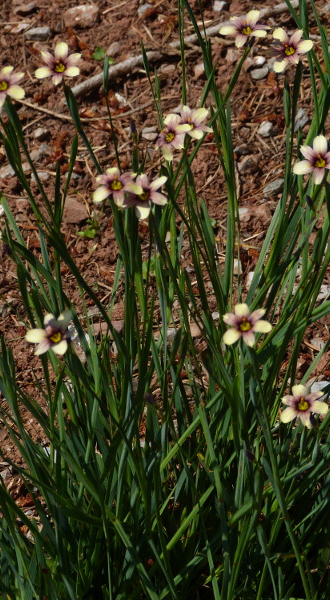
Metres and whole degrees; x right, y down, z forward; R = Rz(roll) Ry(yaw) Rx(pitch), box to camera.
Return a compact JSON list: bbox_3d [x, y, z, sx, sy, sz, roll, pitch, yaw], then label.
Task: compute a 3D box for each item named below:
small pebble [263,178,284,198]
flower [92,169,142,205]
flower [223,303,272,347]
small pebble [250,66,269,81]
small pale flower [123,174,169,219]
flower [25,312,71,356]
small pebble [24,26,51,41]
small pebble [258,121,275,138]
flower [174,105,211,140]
[{"bbox_3d":[0.069,-0.071,1.420,0.013,0.009,0.013,0,40,0],"label":"small pebble"},{"bbox_3d":[-0.025,-0.056,1.120,0.022,0.010,0.021,-1,81,-1],"label":"flower"},{"bbox_3d":[0.039,0.012,1.060,0.023,0.009,0.022,2,84,2],"label":"flower"},{"bbox_3d":[0.063,-0.152,1.500,0.012,0.007,0.009,0,40,0],"label":"small pebble"},{"bbox_3d":[-0.010,-0.051,1.115,0.023,0.010,0.023,-4,73,-5],"label":"small pale flower"},{"bbox_3d":[-0.056,0.017,1.100,0.024,0.010,0.024,7,68,8],"label":"flower"},{"bbox_3d":[-0.087,-0.182,1.530,0.018,0.009,0.011,0,40,0],"label":"small pebble"},{"bbox_3d":[0.066,-0.111,1.460,0.010,0.009,0.011,0,40,0],"label":"small pebble"},{"bbox_3d":[0.015,-0.090,1.140,0.021,0.010,0.020,-11,72,-13],"label":"flower"}]

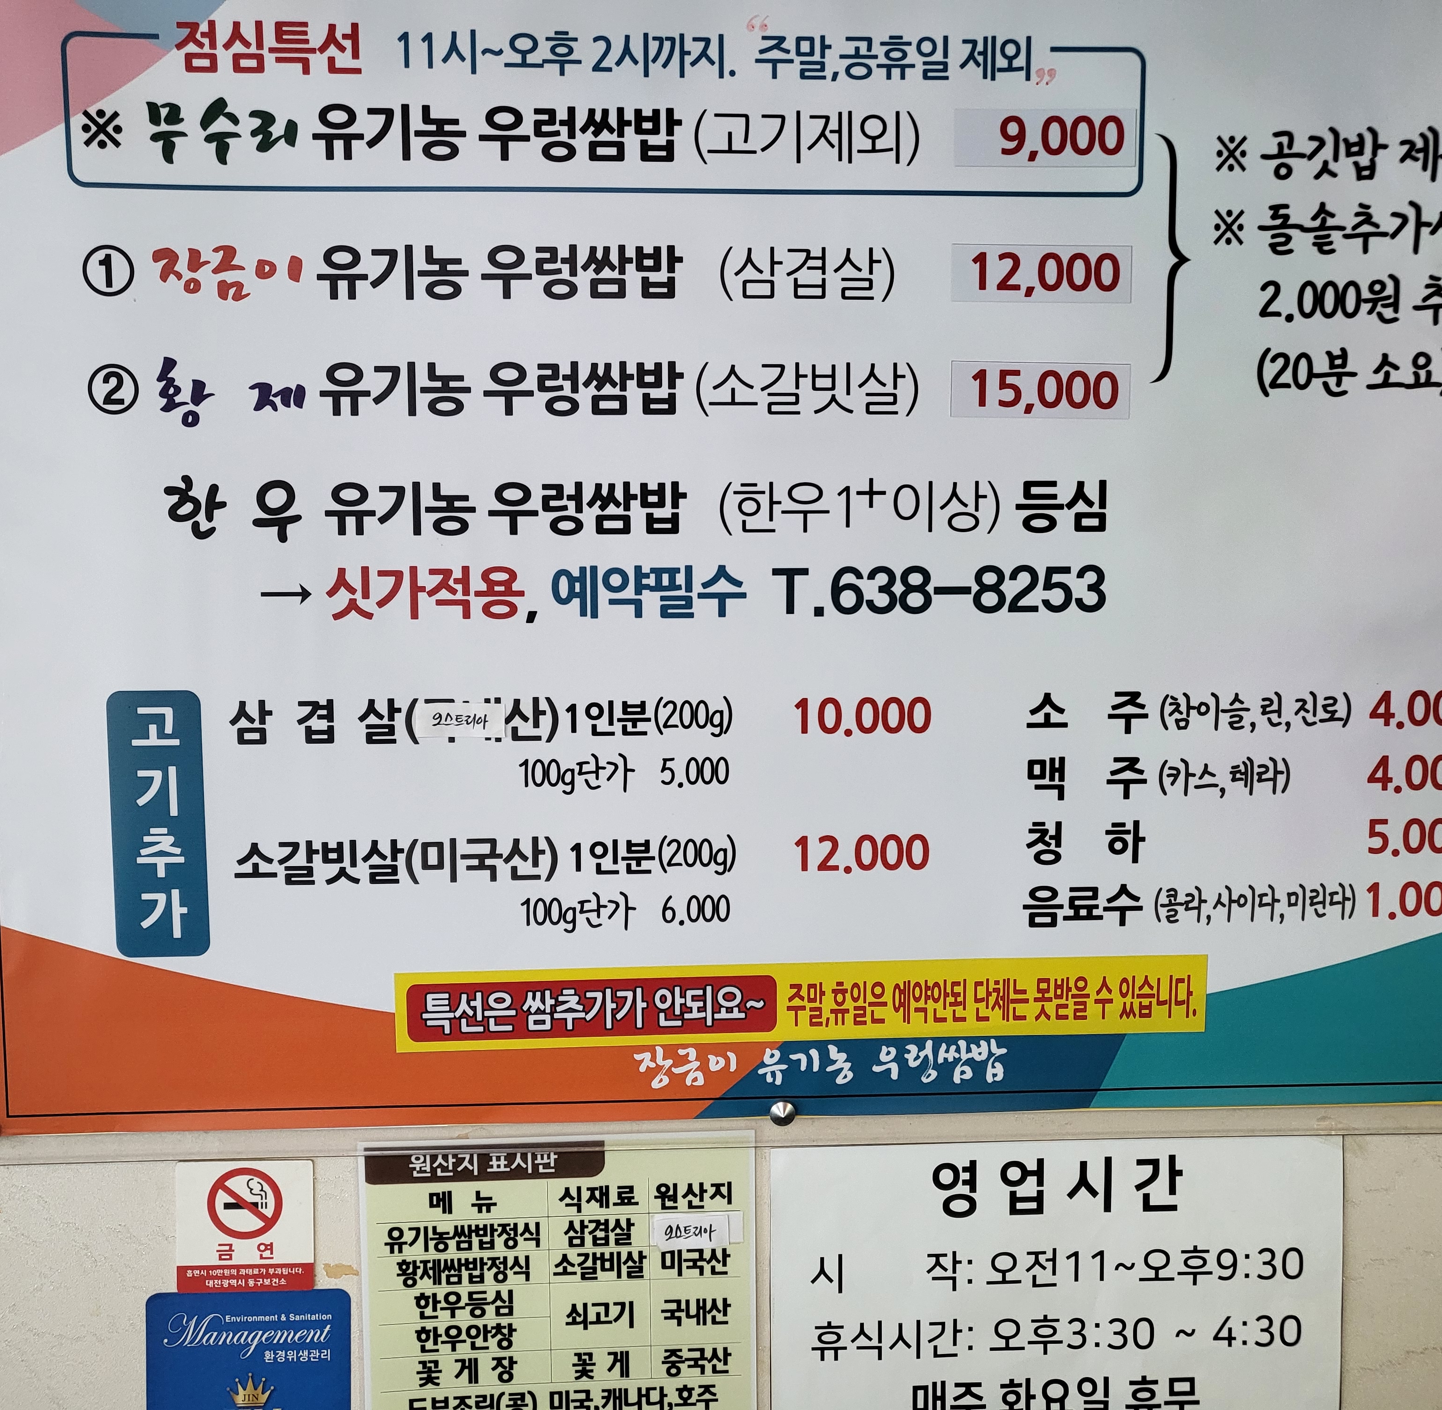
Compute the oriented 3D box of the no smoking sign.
[{"bbox_3d":[-0.347,0.382,1.030,0.099,0.099,0.004,0,5,-3],"label":"no smoking sign"}]

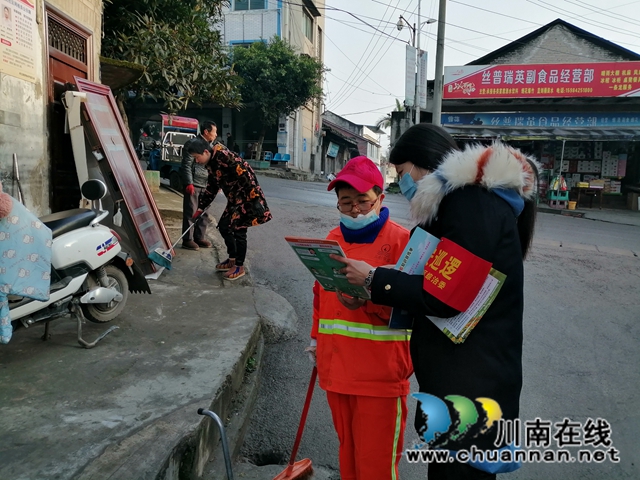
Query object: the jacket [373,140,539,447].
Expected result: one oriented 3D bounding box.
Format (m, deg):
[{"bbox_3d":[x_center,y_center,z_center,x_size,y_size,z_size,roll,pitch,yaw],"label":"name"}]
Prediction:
[{"bbox_3d":[0.445,0.153,1.580,0.480,0.920,0.480,5,10,24],"label":"jacket"}]

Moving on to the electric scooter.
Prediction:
[{"bbox_3d":[-1.637,0.127,2.745,0.680,1.080,1.680,5,8,20],"label":"electric scooter"}]

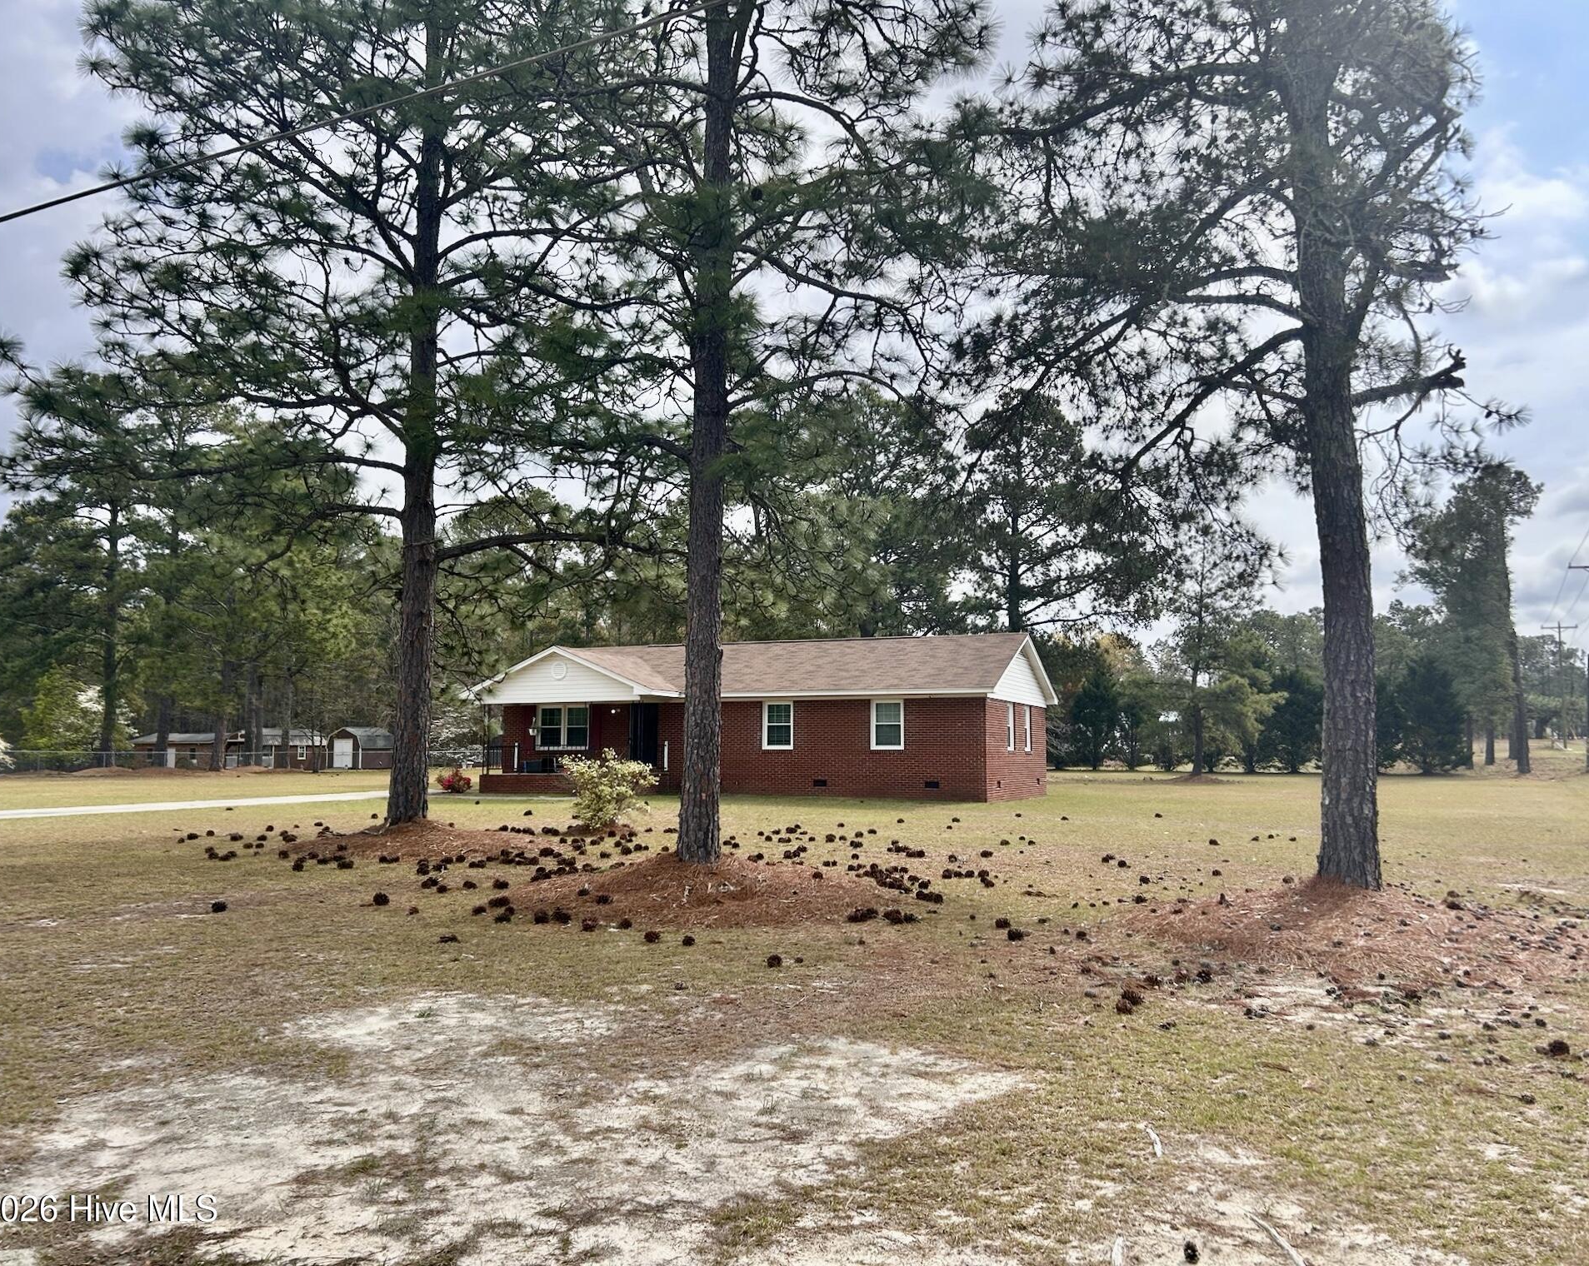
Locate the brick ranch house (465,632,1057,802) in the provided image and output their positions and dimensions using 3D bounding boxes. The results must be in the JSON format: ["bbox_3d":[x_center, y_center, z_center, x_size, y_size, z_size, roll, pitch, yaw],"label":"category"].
[{"bbox_3d":[-0.996,2.727,40.677,16.940,4.900,9.370,-2,-6,25],"label":"brick ranch house"}]

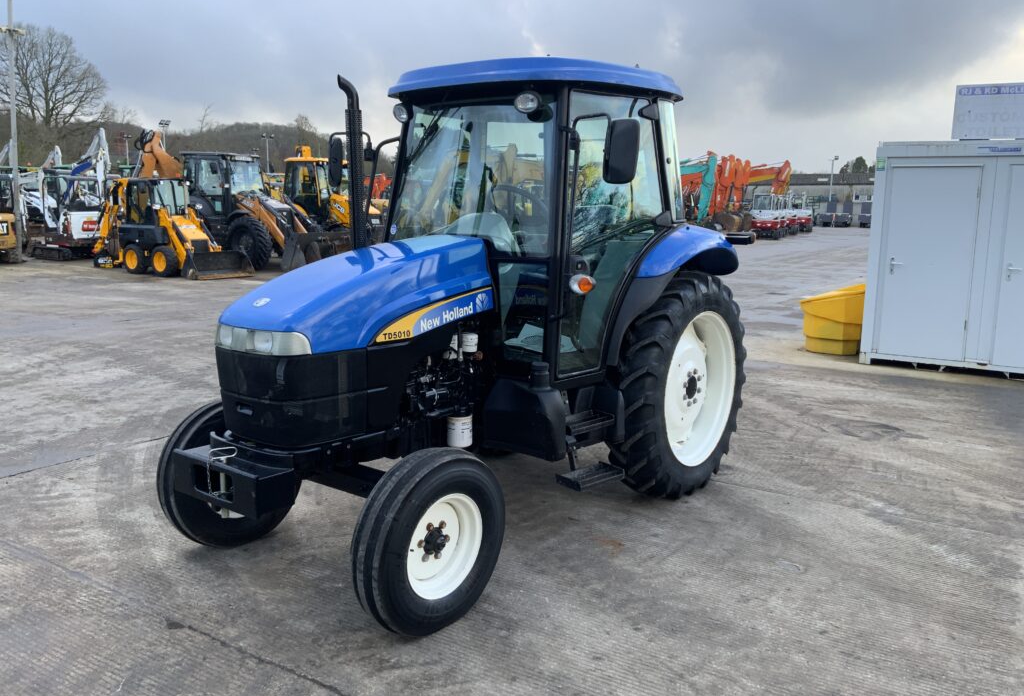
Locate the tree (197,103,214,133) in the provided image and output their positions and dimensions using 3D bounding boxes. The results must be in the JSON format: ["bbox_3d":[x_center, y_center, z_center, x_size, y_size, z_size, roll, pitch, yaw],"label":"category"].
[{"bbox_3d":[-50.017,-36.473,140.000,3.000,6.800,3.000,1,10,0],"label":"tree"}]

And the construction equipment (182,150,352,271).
[{"bbox_3d":[-6.742,-3.710,23.143,5.500,3.050,2.350,6,11,30],"label":"construction equipment"}]

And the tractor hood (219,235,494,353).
[{"bbox_3d":[-0.762,-0.296,4.208,0.730,0.500,1.380,8,12,37],"label":"tractor hood"}]

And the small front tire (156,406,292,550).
[{"bbox_3d":[-1.512,0.675,4.642,0.210,0.788,0.796,9,13,40],"label":"small front tire"}]

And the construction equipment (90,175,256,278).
[{"bbox_3d":[-8.702,-2.996,21.073,4.800,2.300,1.550,7,12,32],"label":"construction equipment"}]

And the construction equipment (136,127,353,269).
[{"bbox_3d":[-7.750,-4.130,23.400,6.700,3.600,2.400,5,10,22],"label":"construction equipment"}]

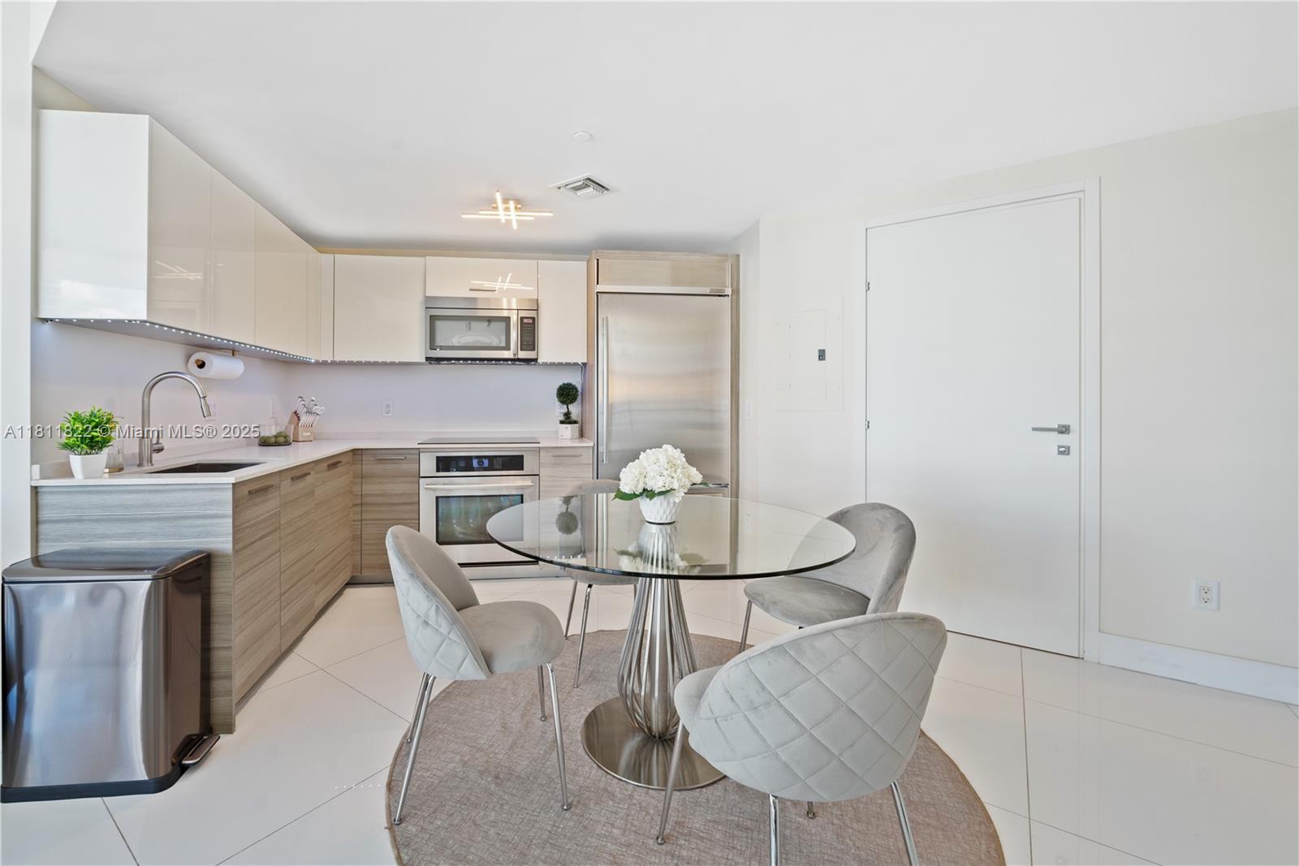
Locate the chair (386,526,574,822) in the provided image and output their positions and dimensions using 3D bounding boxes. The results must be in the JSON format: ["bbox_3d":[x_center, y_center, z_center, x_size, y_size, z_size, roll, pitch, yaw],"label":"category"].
[{"bbox_3d":[-0.550,0.674,1.615,0.550,0.785,0.490,-1,2,-14],"label":"chair"}]

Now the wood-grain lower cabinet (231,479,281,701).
[{"bbox_3d":[-1.790,0.545,1.885,0.600,0.770,0.390,-1,2,-14],"label":"wood-grain lower cabinet"}]

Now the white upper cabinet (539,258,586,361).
[{"bbox_3d":[-0.624,-0.823,3.668,0.324,0.682,0.346,0,3,-8],"label":"white upper cabinet"}]

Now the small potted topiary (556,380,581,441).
[{"bbox_3d":[-0.602,-0.166,3.750,0.170,0.430,0.170,0,2,-7],"label":"small potted topiary"}]

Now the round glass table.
[{"bbox_3d":[0.045,0.683,1.780,1.180,0.745,1.180,0,2,0],"label":"round glass table"}]

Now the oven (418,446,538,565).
[{"bbox_3d":[-1.108,0.459,3.477,0.748,0.713,0.594,0,3,-8],"label":"oven"}]

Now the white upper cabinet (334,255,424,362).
[{"bbox_3d":[-1.803,-0.830,3.497,0.550,0.692,0.346,0,3,-8],"label":"white upper cabinet"}]

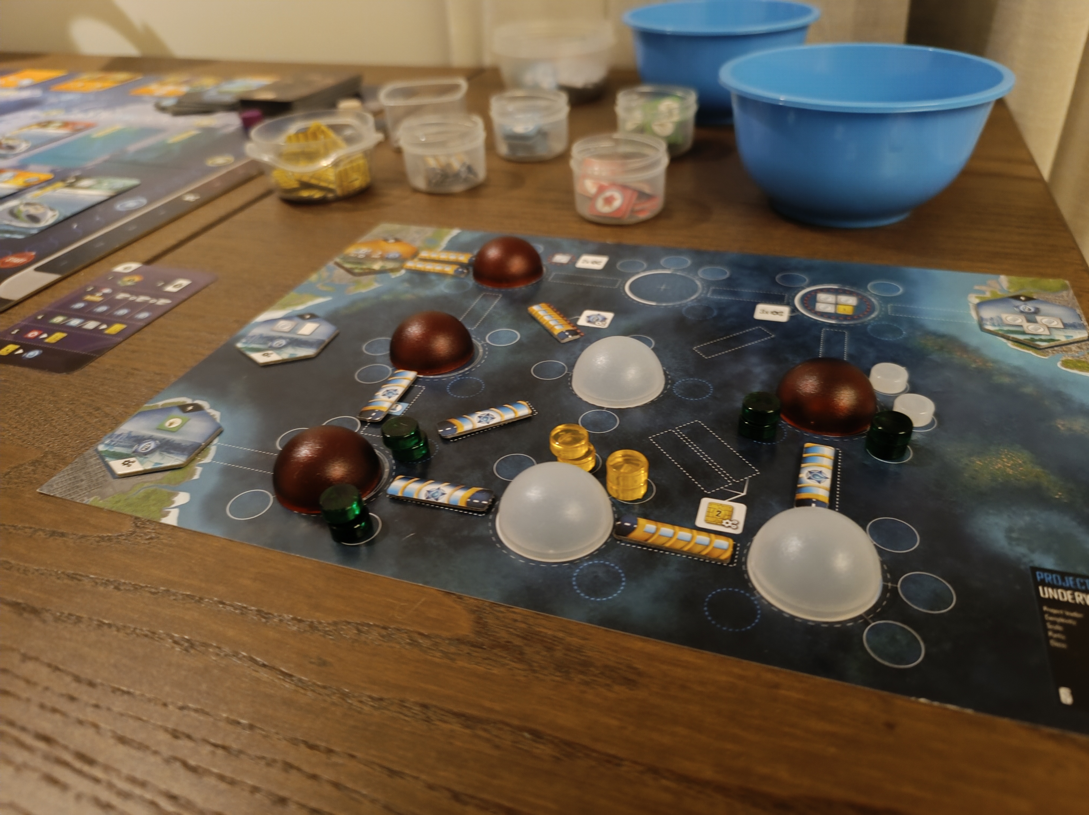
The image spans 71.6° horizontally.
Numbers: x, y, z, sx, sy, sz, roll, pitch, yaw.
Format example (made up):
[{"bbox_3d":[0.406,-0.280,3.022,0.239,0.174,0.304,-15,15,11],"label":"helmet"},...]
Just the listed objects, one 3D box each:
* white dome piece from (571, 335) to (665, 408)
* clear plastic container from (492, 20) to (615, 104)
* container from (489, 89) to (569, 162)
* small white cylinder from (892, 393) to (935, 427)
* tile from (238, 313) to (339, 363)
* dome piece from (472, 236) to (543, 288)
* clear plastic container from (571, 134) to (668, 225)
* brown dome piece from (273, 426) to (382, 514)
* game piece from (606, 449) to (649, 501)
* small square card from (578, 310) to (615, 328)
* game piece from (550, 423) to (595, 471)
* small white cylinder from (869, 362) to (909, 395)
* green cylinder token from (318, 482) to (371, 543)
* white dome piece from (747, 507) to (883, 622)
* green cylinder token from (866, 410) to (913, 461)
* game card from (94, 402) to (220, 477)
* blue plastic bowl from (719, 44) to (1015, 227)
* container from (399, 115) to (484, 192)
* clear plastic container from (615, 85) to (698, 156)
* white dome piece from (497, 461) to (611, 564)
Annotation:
[{"bbox_3d":[0.024,-0.015,0.245,0.031,0.015,0.031,-2,35,2],"label":"white dome piece"},{"bbox_3d":[0.008,-0.267,0.584,0.092,0.043,0.092,-3,36,2],"label":"clear plastic container"},{"bbox_3d":[-0.009,-0.173,0.466,0.049,0.032,0.049,-3,36,0],"label":"container"},{"bbox_3d":[0.117,0.001,0.238,0.011,0.005,0.011,-3,36,0],"label":"small white cylinder"},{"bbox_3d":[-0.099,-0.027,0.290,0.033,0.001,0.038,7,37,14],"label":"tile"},{"bbox_3d":[-0.016,-0.066,0.331,0.032,0.016,0.032,-6,36,-2],"label":"dome piece"},{"bbox_3d":[0.038,-0.115,0.380,0.049,0.032,0.049,0,36,6],"label":"clear plastic container"},{"bbox_3d":[-0.062,0.014,0.211,0.030,0.015,0.030,-2,35,2],"label":"brown dome piece"},{"bbox_3d":[0.024,0.019,0.214,0.012,0.009,0.012,0,36,6],"label":"game piece"},{"bbox_3d":[0.020,-0.035,0.297,0.012,0.001,0.013,9,38,17],"label":"small square card"},{"bbox_3d":[0.008,0.012,0.213,0.012,0.010,0.010,6,36,13],"label":"game piece"},{"bbox_3d":[0.113,-0.010,0.248,0.011,0.005,0.011,14,40,23],"label":"small white cylinder"},{"bbox_3d":[-0.054,0.029,0.207,0.011,0.010,0.014,-28,43,-31],"label":"green cylinder token"},{"bbox_3d":[0.066,0.034,0.183,0.032,0.015,0.032,12,39,21],"label":"white dome piece"},{"bbox_3d":[0.103,0.008,0.224,0.011,0.010,0.012,12,38,20],"label":"green cylinder token"},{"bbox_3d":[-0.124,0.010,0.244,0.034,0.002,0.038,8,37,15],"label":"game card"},{"bbox_3d":[0.144,-0.127,0.358,0.123,0.060,0.123,9,36,17],"label":"blue plastic bowl"},{"bbox_3d":[-0.056,-0.143,0.424,0.048,0.031,0.048,-2,35,2],"label":"container"},{"bbox_3d":[0.068,-0.175,0.461,0.048,0.031,0.048,9,36,17],"label":"clear plastic container"},{"bbox_3d":[0.002,0.024,0.204,0.032,0.015,0.032,-3,36,0],"label":"white dome piece"}]

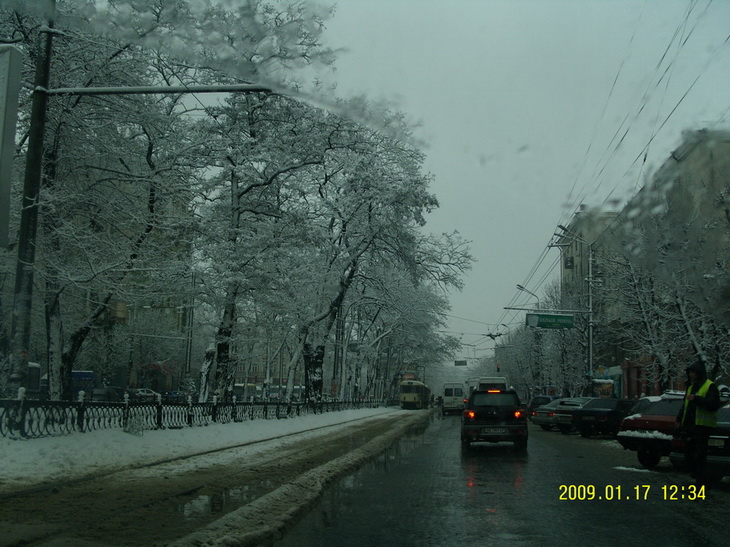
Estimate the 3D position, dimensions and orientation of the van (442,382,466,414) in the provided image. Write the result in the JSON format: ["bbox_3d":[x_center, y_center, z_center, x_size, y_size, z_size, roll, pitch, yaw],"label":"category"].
[{"bbox_3d":[7.840,11.086,70.455,1.950,2.600,5.500,-1,-9,6],"label":"van"}]

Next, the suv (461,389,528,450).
[{"bbox_3d":[3.575,4.059,22.644,1.760,1.650,4.550,-1,-9,6],"label":"suv"}]

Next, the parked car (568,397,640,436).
[{"bbox_3d":[9.336,5.297,29.493,4.130,1.440,1.630,9,-13,-43],"label":"parked car"}]

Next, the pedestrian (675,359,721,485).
[{"bbox_3d":[4.868,2.158,11.692,0.400,1.810,0.550,8,-12,-41],"label":"pedestrian"}]

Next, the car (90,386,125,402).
[{"bbox_3d":[-20.412,9.707,64.000,1.720,1.500,4.400,-1,-9,8],"label":"car"}]

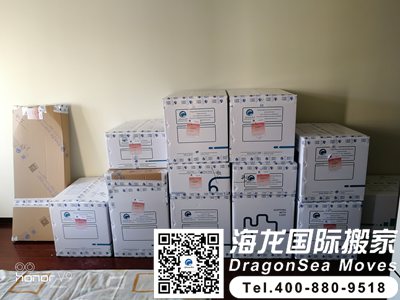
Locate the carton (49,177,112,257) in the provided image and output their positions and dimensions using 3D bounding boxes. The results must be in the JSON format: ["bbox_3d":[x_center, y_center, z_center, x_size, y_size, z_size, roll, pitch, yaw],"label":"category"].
[{"bbox_3d":[-0.912,0.549,2.710,0.450,0.465,0.585,-1,14,4],"label":"carton"}]

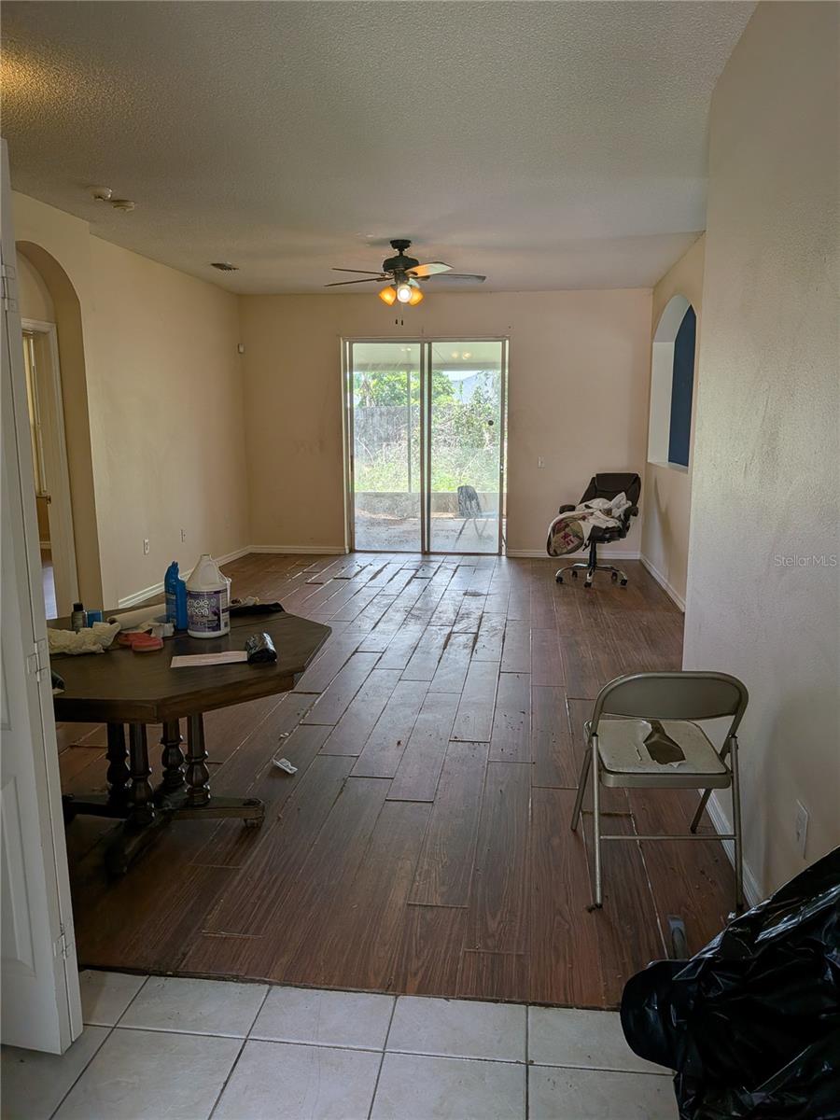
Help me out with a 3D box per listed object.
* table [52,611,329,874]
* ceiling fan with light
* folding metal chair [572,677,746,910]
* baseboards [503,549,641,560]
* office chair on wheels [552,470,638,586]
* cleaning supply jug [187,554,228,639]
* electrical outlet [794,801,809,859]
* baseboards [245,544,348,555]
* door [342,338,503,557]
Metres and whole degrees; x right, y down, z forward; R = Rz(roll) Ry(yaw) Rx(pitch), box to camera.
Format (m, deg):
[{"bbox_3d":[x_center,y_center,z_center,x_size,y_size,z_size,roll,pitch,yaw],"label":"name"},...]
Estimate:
[{"bbox_3d":[-0.915,0.642,2.785,1.140,0.715,1.140,0,10,6],"label":"table"},{"bbox_3d":[-0.112,-2.207,6.005,1.300,0.490,1.300,1,10,8],"label":"ceiling fan with light"},{"bbox_3d":[0.767,0.655,2.525,0.460,0.750,0.480,0,10,2],"label":"folding metal chair"},{"bbox_3d":[1.679,-0.063,8.535,1.450,0.088,0.015,1,10,8],"label":"baseboards"},{"bbox_3d":[1.641,-0.293,7.199,0.670,1.000,0.700,7,12,35],"label":"office chair on wheels"},{"bbox_3d":[-0.773,0.124,2.820,0.157,0.292,0.155,2,10,14],"label":"cleaning supply jug"},{"bbox_3d":[0.975,0.694,1.994,0.008,0.116,0.071,1,10,8],"label":"electrical outlet"},{"bbox_3d":[-1.418,-0.111,8.965,1.146,0.088,0.015,1,10,8],"label":"baseboards"},{"bbox_3d":[0.051,-1.247,8.619,1.820,2.420,0.110,1,10,8],"label":"door"}]

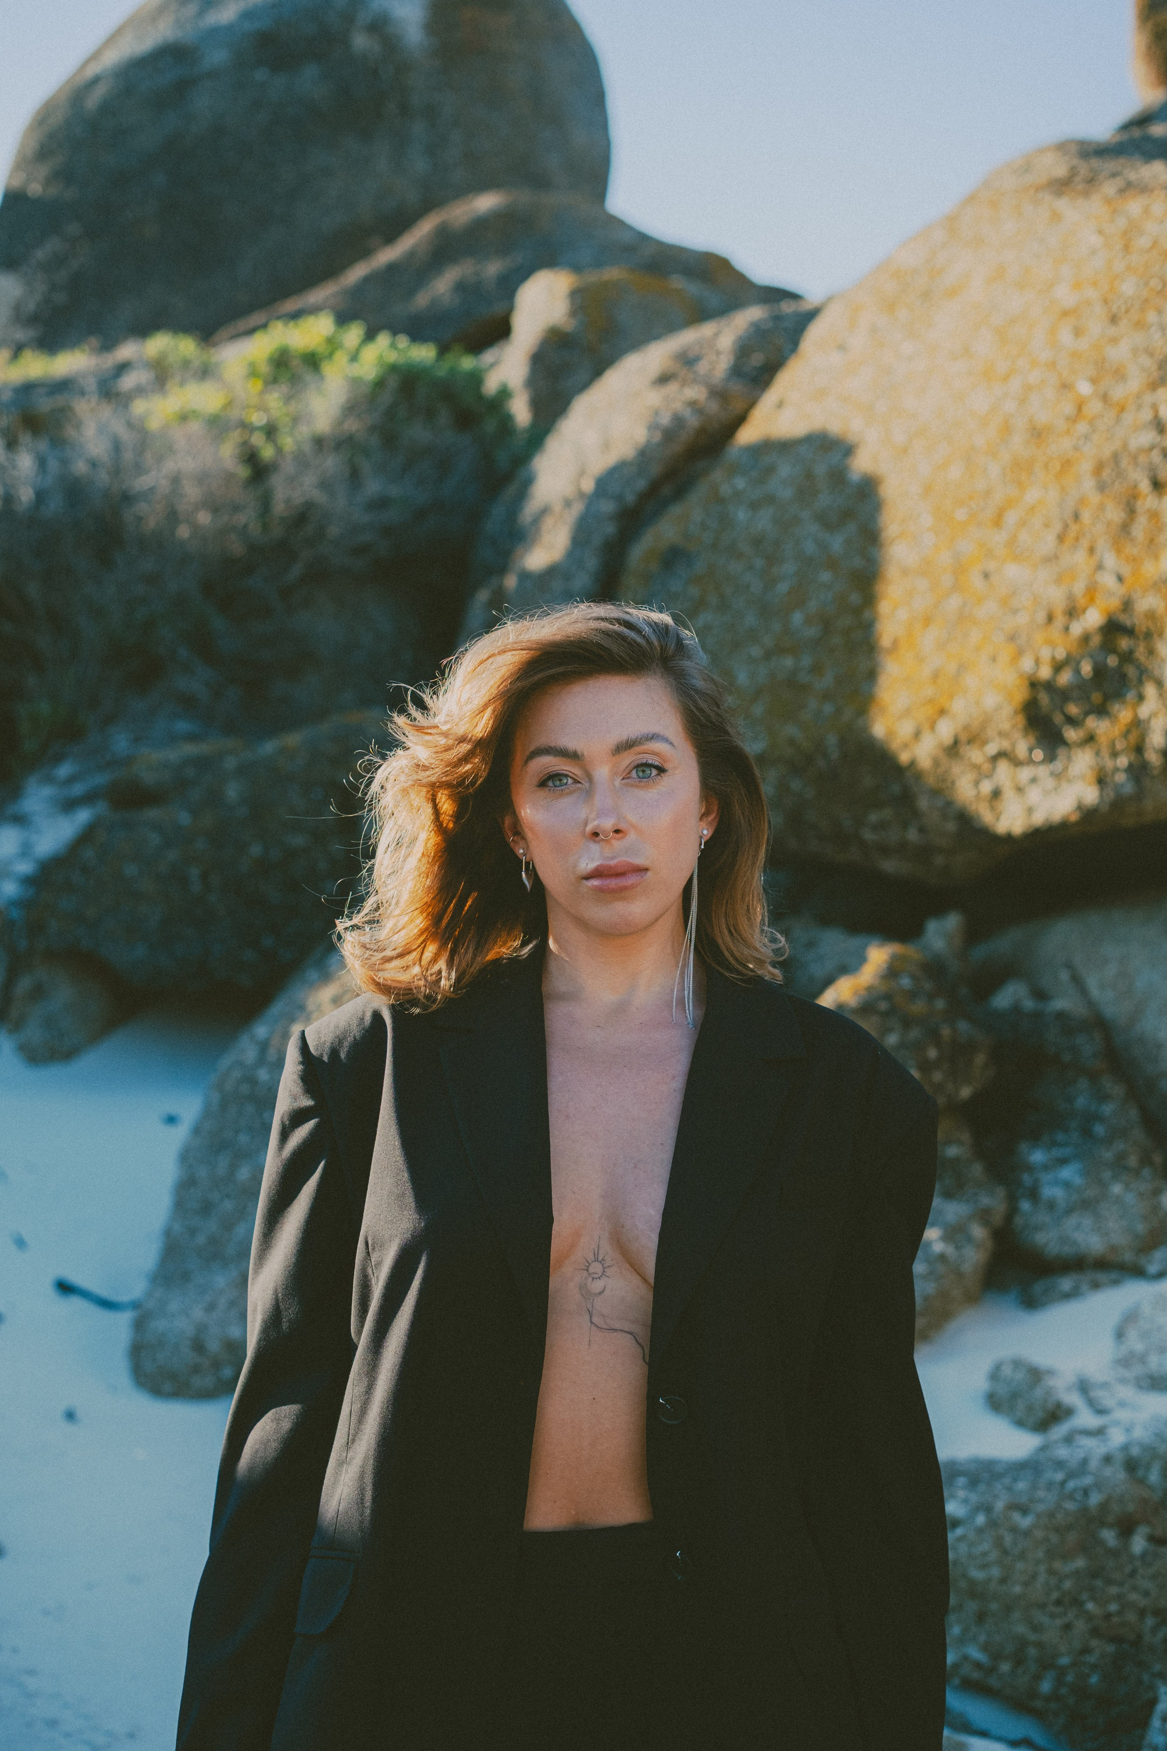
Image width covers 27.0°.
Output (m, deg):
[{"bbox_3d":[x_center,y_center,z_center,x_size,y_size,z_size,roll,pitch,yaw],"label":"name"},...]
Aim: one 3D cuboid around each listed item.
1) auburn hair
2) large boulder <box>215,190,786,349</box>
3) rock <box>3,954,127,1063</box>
[{"bbox_3d":[-0.016,-0.052,1.745,0.315,0.285,0.260,0,0,0],"label":"auburn hair"},{"bbox_3d":[-0.450,-3.250,13.700,3.300,1.100,2.000,0,0,0],"label":"large boulder"},{"bbox_3d":[-2.000,0.510,9.400,0.490,0.430,0.450,0,0,0],"label":"rock"}]

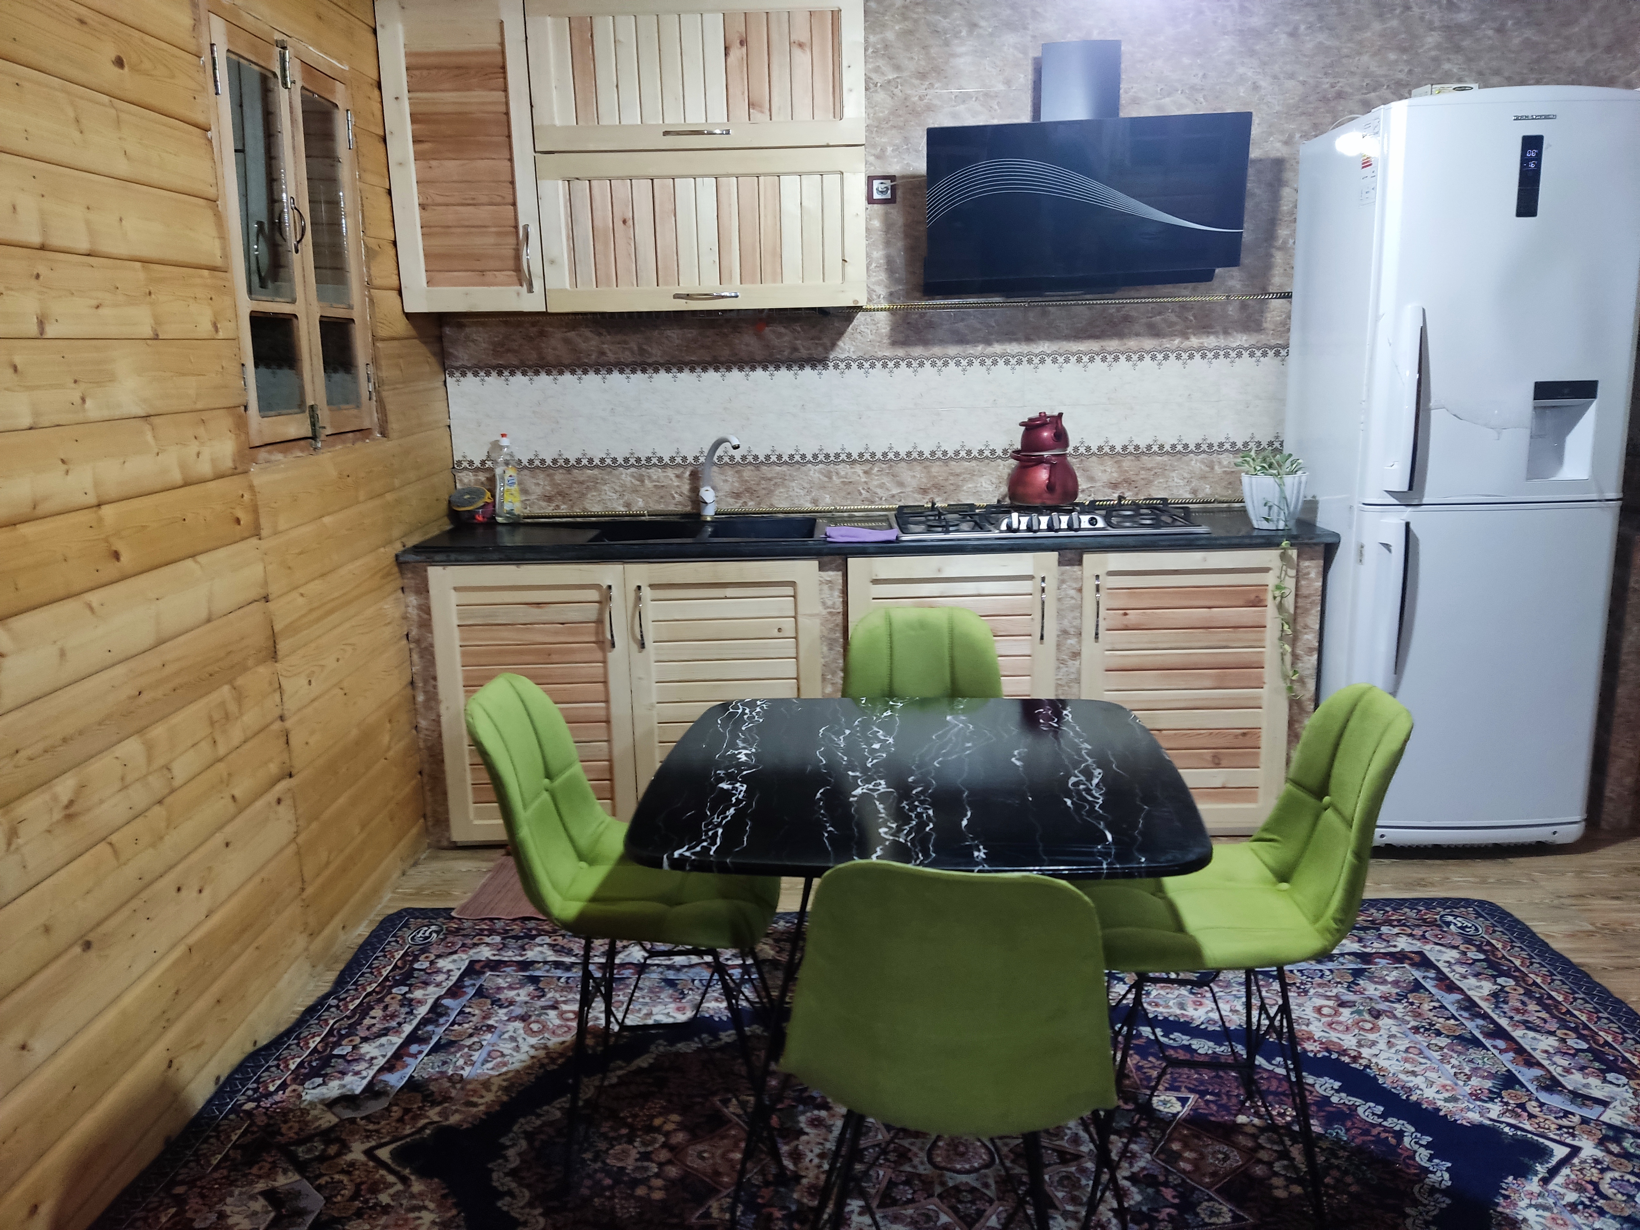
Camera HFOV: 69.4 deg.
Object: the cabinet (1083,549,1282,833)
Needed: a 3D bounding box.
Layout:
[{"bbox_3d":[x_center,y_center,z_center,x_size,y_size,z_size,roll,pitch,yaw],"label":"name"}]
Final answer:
[{"bbox_3d":[1.016,0.232,3.305,0.575,0.823,0.035,-1,12,2],"label":"cabinet"}]

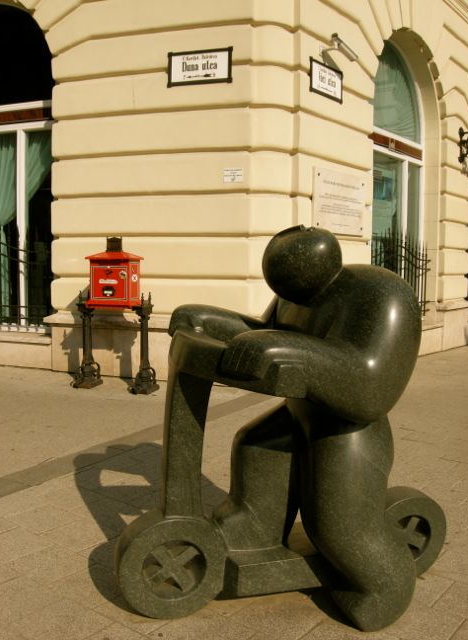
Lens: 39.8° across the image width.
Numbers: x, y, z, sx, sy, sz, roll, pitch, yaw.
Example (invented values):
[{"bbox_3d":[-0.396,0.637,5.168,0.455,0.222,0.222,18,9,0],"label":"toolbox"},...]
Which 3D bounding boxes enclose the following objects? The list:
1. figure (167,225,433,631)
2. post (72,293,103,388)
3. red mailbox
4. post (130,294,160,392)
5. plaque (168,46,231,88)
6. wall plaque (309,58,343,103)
[{"bbox_3d":[0.315,0.398,2.813,1.056,1.609,0.799,-1,5,-20],"label":"figure"},{"bbox_3d":[-1.756,0.220,7.791,0.236,1.127,0.369,2,5,19],"label":"post"},{"bbox_3d":[-1.388,-0.560,7.588,0.564,0.820,0.379,2,5,19],"label":"red mailbox"},{"bbox_3d":[-1.033,0.252,7.508,0.236,1.127,0.369,2,5,19],"label":"post"},{"bbox_3d":[-0.412,-3.039,7.792,0.820,0.405,0.041,2,5,19],"label":"plaque"},{"bbox_3d":[1.169,-2.982,8.098,0.041,0.405,0.810,4,6,38],"label":"wall plaque"}]

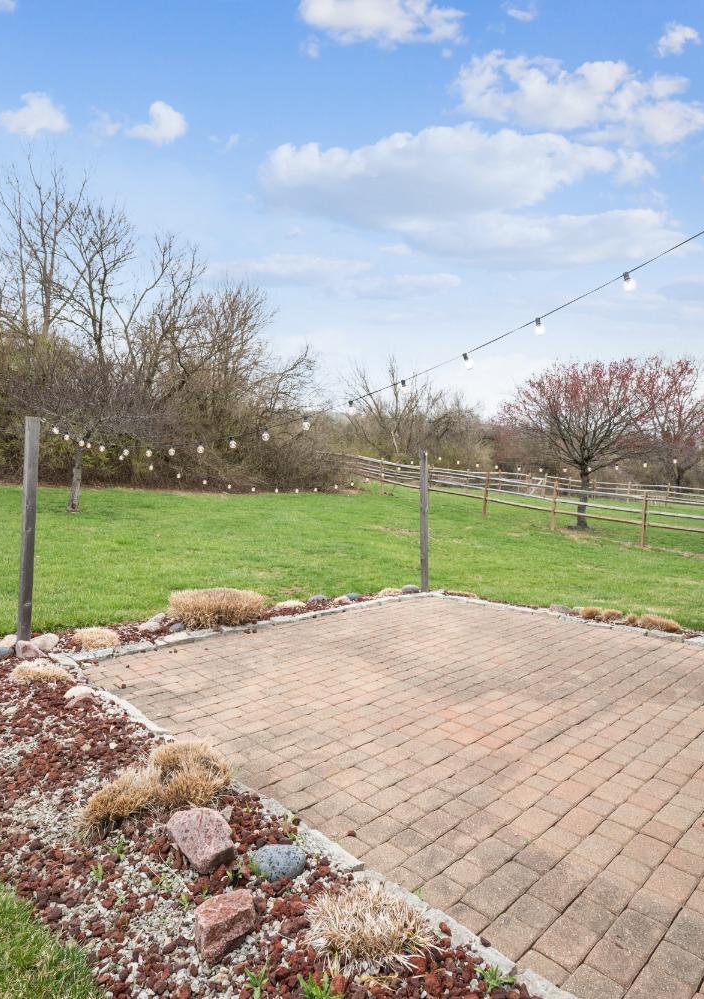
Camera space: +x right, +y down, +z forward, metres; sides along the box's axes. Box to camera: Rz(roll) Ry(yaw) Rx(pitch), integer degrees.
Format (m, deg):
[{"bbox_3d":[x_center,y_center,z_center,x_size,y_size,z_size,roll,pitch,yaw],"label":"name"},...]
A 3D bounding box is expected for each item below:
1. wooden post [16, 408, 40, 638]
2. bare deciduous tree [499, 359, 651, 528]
[{"bbox_3d":[-3.190,0.310,5.750,0.092,2.240,0.092,2,2,-43],"label":"wooden post"},{"bbox_3d":[6.050,-1.500,15.800,4.200,4.600,4.100,0,2,22],"label":"bare deciduous tree"}]

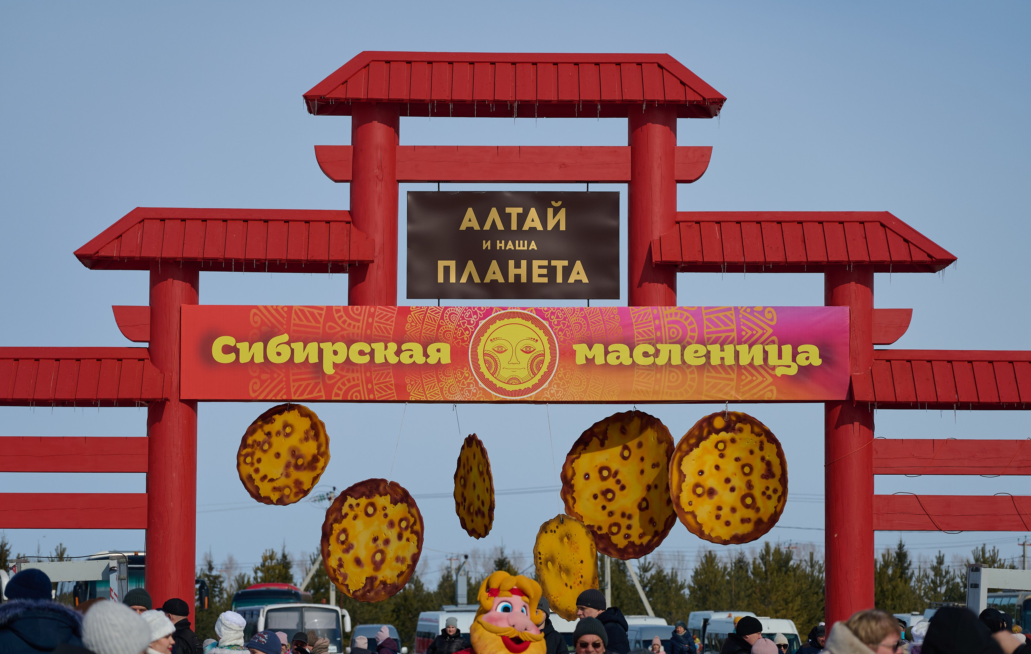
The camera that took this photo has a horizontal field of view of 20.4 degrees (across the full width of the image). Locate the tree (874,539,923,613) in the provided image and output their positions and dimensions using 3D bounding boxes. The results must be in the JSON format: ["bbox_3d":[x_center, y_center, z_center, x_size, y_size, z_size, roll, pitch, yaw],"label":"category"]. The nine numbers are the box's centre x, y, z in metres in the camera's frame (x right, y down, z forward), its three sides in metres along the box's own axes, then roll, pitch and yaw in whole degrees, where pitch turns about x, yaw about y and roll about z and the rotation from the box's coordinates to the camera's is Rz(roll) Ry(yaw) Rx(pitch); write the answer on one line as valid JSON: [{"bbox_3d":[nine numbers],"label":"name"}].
[{"bbox_3d":[16.048,11.631,119.440,2.100,5.542,2.100,0,-6,0],"label":"tree"}]

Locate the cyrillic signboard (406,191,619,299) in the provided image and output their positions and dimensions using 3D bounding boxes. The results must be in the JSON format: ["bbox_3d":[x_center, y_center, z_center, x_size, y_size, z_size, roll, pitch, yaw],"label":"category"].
[{"bbox_3d":[-0.020,-0.732,25.723,1.915,0.972,0.060,0,-6,0],"label":"cyrillic signboard"}]

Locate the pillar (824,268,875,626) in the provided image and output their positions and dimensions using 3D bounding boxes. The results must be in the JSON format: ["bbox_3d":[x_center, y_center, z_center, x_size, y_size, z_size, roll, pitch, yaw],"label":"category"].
[{"bbox_3d":[2.983,1.875,25.445,0.437,4.895,0.437,0,-6,0],"label":"pillar"}]

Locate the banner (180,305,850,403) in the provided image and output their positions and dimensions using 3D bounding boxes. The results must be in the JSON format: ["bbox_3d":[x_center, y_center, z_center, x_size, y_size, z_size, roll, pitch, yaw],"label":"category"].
[{"bbox_3d":[-0.007,0.235,25.370,5.933,0.833,0.080,0,-6,0],"label":"banner"}]

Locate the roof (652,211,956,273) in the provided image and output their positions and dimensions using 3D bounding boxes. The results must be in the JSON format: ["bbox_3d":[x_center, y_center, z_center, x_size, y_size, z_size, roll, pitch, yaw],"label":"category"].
[{"bbox_3d":[2.544,-0.772,25.727,2.681,0.525,1.000,0,-6,0],"label":"roof"}]

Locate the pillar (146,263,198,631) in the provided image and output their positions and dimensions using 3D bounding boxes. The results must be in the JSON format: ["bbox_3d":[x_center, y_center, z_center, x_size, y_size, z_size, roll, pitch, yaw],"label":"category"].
[{"bbox_3d":[-3.061,1.854,25.447,0.437,4.895,0.437,0,-6,0],"label":"pillar"}]

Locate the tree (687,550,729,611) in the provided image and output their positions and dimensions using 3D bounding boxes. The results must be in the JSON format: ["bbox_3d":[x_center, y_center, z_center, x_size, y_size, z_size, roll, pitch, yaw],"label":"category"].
[{"bbox_3d":[8.059,11.851,119.417,1.900,5.043,1.900,0,-6,0],"label":"tree"}]

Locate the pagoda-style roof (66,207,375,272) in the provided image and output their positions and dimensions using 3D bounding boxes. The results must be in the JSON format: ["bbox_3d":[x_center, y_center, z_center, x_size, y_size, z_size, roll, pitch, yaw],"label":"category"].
[{"bbox_3d":[-2.560,-0.793,25.730,2.632,0.540,1.000,0,-6,0],"label":"pagoda-style roof"}]

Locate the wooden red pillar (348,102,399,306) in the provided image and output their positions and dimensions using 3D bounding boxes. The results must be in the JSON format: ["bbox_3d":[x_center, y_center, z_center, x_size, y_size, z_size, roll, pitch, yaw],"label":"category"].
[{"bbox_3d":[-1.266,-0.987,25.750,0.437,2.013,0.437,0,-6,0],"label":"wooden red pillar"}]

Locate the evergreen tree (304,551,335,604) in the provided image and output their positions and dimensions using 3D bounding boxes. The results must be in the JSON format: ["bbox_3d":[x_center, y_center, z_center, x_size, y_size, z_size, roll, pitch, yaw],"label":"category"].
[{"bbox_3d":[-8.076,11.823,119.420,1.900,4.987,1.900,0,-6,0],"label":"evergreen tree"}]

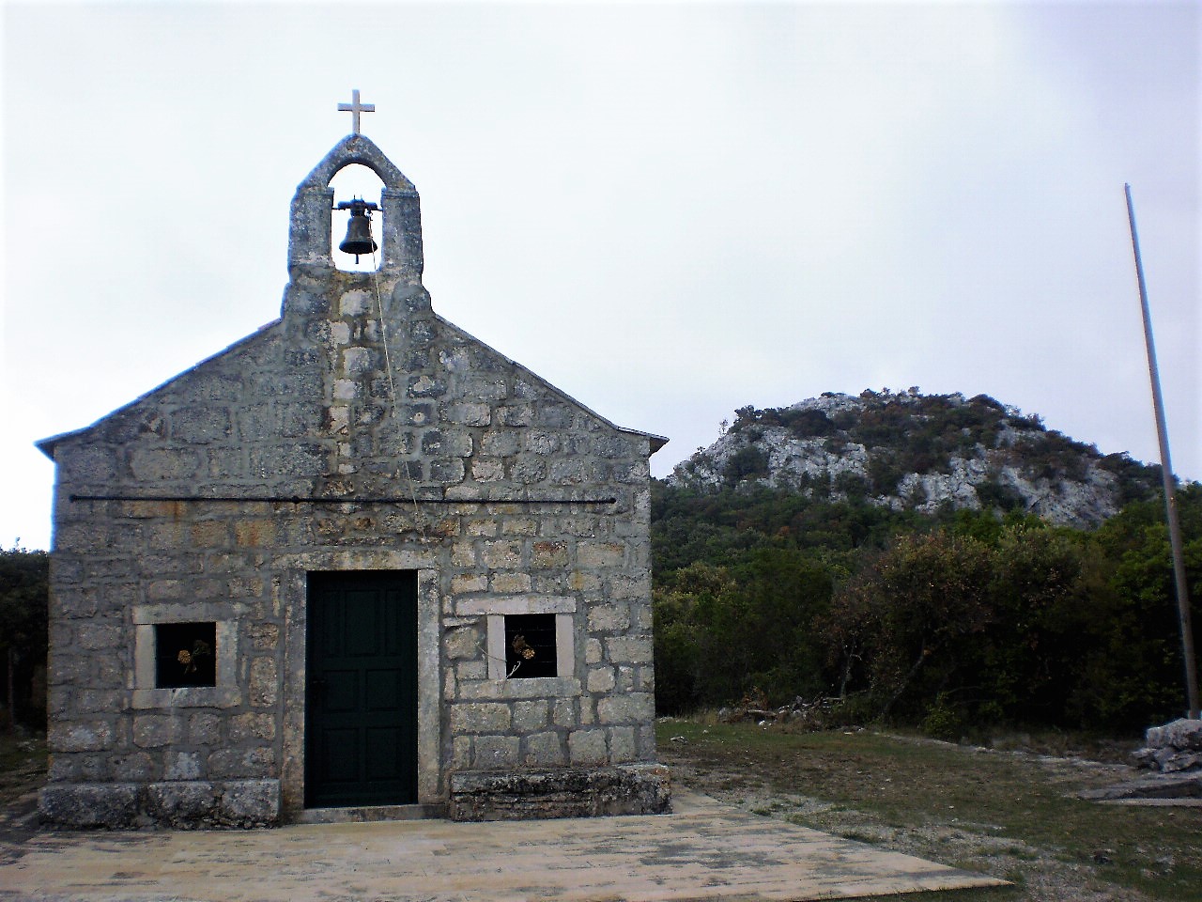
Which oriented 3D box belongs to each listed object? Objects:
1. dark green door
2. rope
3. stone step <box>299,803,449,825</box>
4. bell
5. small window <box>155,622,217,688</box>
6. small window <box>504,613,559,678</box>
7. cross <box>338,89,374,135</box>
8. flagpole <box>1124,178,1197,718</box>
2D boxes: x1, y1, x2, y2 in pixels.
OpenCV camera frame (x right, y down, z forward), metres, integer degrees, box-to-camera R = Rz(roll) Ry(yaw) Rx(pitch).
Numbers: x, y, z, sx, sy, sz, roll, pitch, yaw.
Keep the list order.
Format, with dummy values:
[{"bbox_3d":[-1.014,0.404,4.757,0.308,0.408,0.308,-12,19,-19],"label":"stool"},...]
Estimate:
[{"bbox_3d":[-2.004,1.987,11.060,0.929,1.950,0.080,0,-7,-8],"label":"dark green door"},{"bbox_3d":[-1.753,-0.560,11.302,0.060,2.731,0.060,-9,-8,-9],"label":"rope"},{"bbox_3d":[-1.906,2.982,10.891,1.192,0.130,0.300,0,-7,-8],"label":"stone step"},{"bbox_3d":[-2.128,-1.951,11.567,0.332,0.518,0.332,0,-7,-8],"label":"bell"},{"bbox_3d":[-3.396,1.680,10.845,0.478,0.521,0.160,0,-7,-8],"label":"small window"},{"bbox_3d":[-0.601,1.663,11.239,0.442,0.534,0.160,0,-7,-8],"label":"small window"},{"bbox_3d":[-2.166,-3.001,11.681,0.319,0.408,0.060,0,-7,-8],"label":"cross"},{"bbox_3d":[5.252,0.001,12.387,0.100,5.209,0.100,-4,-7,0],"label":"flagpole"}]

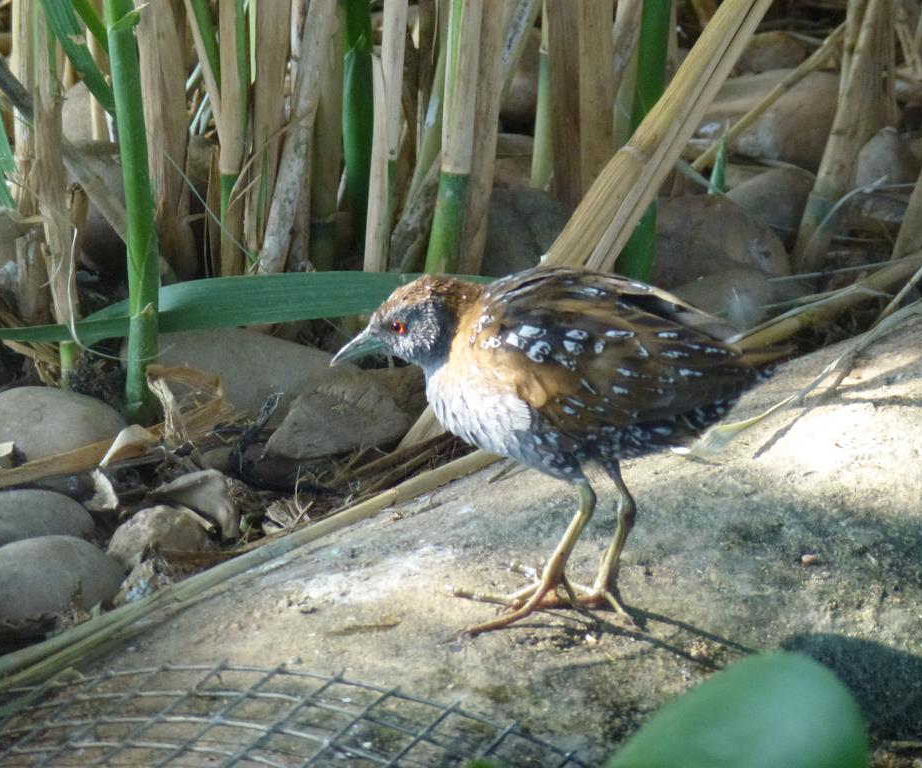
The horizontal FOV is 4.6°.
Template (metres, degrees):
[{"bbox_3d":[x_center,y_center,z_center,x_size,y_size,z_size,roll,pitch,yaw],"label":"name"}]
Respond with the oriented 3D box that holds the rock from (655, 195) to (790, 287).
[{"bbox_3d":[0.086,-0.047,3.760,0.046,0.029,0.038,0,20,0],"label":"rock"}]

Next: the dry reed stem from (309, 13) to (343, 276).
[{"bbox_3d":[-0.043,-0.079,3.740,0.009,0.100,0.009,2,20,-1],"label":"dry reed stem"}]

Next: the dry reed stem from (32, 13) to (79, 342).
[{"bbox_3d":[-0.131,-0.069,3.690,0.009,0.118,0.009,-3,20,1],"label":"dry reed stem"}]

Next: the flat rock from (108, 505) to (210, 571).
[{"bbox_3d":[-0.094,0.048,3.530,0.032,0.021,0.028,0,20,0],"label":"flat rock"}]

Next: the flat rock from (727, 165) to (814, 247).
[{"bbox_3d":[0.104,-0.059,3.800,0.032,0.025,0.031,0,20,0],"label":"flat rock"}]

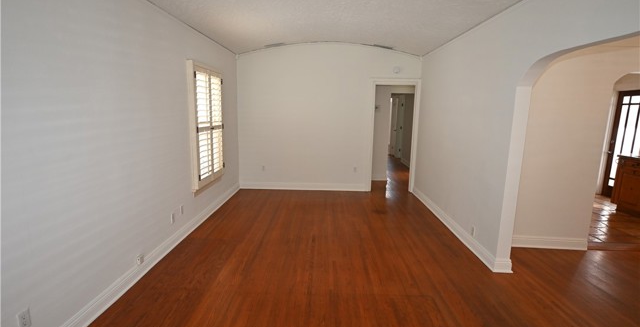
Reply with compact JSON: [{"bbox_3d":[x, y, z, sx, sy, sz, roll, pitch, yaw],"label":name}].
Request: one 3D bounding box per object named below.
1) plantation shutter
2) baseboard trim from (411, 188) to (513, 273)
[{"bbox_3d":[-1.577,-0.546,4.539,0.086,1.614,1.088,1,10,1],"label":"plantation shutter"},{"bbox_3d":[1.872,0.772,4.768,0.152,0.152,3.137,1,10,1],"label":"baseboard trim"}]

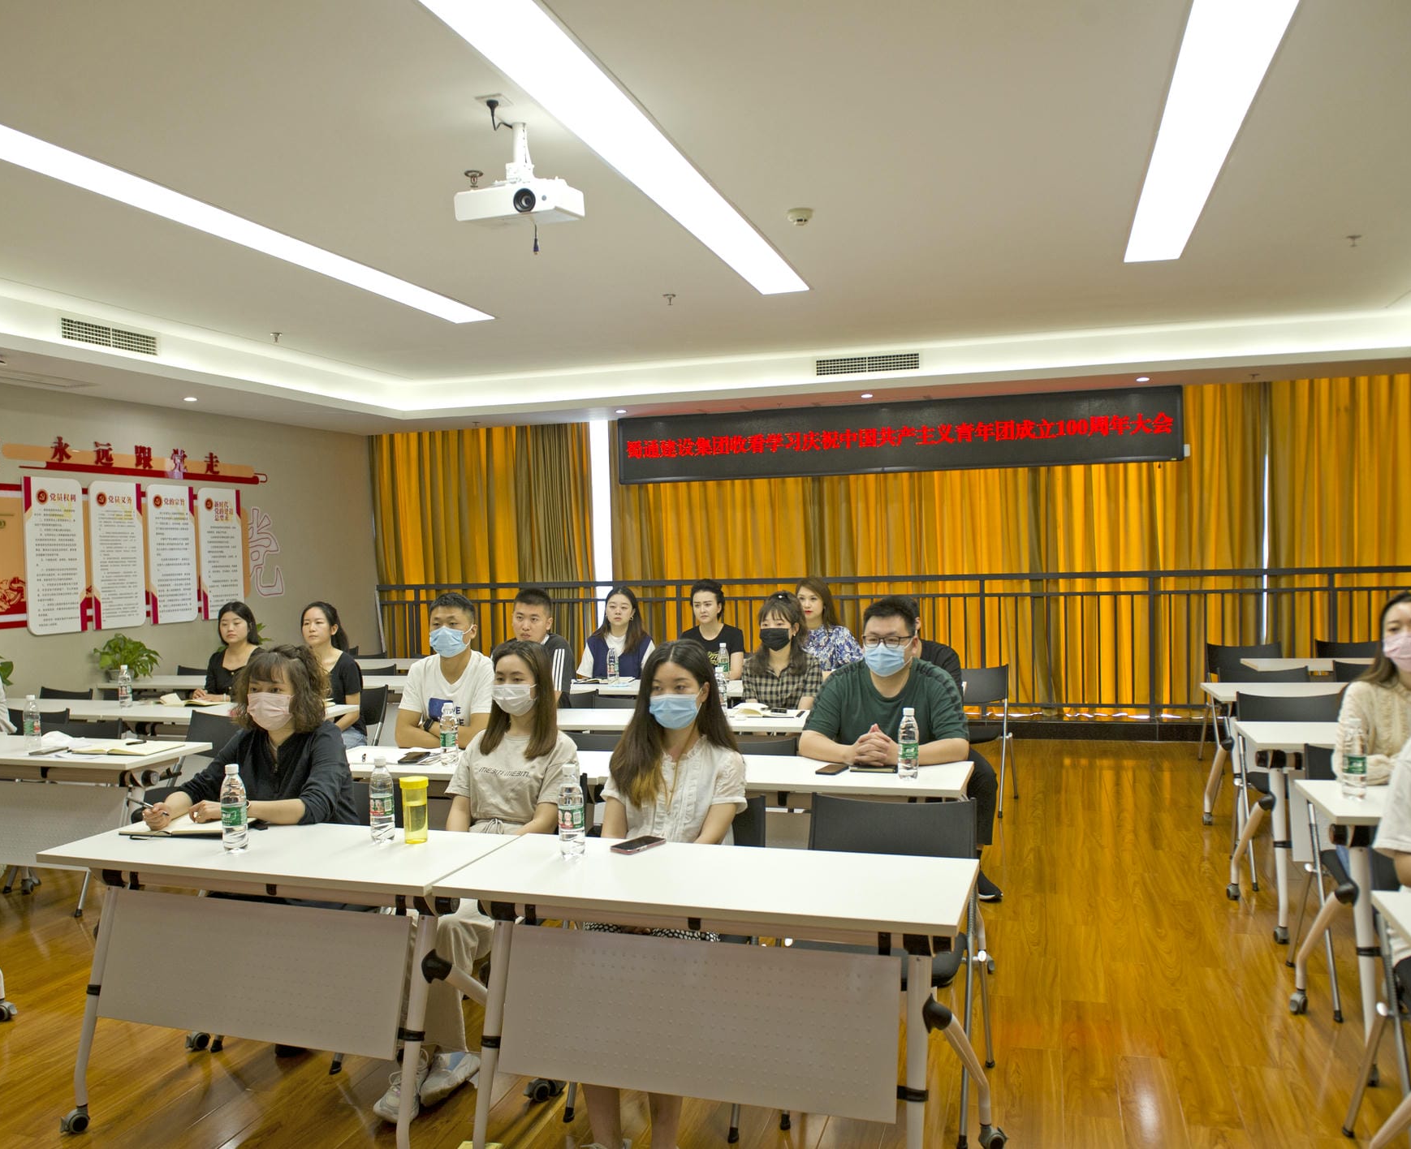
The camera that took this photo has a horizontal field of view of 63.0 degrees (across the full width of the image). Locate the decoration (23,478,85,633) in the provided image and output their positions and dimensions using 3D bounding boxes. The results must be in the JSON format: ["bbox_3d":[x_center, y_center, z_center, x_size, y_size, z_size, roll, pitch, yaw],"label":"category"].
[{"bbox_3d":[-4.045,-0.116,7.193,0.025,0.960,0.450,-1,2,17],"label":"decoration"}]

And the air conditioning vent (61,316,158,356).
[{"bbox_3d":[-3.467,-1.383,6.727,0.030,0.125,0.710,-1,1,17],"label":"air conditioning vent"}]

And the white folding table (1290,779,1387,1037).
[{"bbox_3d":[2.387,1.023,3.250,1.200,0.745,0.500,-1,1,17],"label":"white folding table"}]

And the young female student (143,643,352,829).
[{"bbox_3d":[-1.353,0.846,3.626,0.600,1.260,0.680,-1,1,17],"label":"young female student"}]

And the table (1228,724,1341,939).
[{"bbox_3d":[2.735,0.988,4.383,1.210,0.745,0.510,-1,1,17],"label":"table"}]

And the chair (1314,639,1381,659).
[{"bbox_3d":[4.118,0.849,7.184,0.500,0.800,0.540,-1,2,17],"label":"chair"}]

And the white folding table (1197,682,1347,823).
[{"bbox_3d":[3.147,0.950,5.704,1.200,0.745,0.520,-1,1,17],"label":"white folding table"}]

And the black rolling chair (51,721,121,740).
[{"bbox_3d":[-2.929,1.085,5.208,0.480,0.790,0.550,-1,1,4],"label":"black rolling chair"}]

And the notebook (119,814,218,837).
[{"bbox_3d":[-1.462,0.728,3.354,0.360,0.022,0.250,-1,2,17],"label":"notebook"}]

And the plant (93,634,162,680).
[{"bbox_3d":[-3.636,0.531,7.300,0.410,0.320,0.410,-1,1,17],"label":"plant"}]

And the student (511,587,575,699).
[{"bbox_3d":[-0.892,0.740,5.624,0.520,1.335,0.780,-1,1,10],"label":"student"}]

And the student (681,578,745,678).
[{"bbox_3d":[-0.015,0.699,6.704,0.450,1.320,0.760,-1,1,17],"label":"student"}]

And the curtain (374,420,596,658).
[{"bbox_3d":[-1.969,-0.038,10.290,2.120,2.540,0.160,-1,1,17],"label":"curtain"}]

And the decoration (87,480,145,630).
[{"bbox_3d":[-3.987,-0.132,7.809,0.030,0.990,0.450,-1,1,17],"label":"decoration"}]

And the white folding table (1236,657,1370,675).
[{"bbox_3d":[3.897,0.904,6.837,1.210,0.745,0.500,-1,1,17],"label":"white folding table"}]

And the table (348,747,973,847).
[{"bbox_3d":[-0.270,1.063,4.258,2.440,0.745,0.500,-1,1,17],"label":"table"}]

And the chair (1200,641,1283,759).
[{"bbox_3d":[3.550,0.875,7.521,0.510,0.790,0.570,-1,1,17],"label":"chair"}]

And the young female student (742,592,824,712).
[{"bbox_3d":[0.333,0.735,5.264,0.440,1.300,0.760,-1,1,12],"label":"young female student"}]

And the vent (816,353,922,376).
[{"bbox_3d":[1.158,-1.509,8.276,0.770,0.130,0.040,-1,1,17],"label":"vent"}]

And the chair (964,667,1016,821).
[{"bbox_3d":[1.494,0.929,6.592,0.500,0.800,0.540,-1,2,17],"label":"chair"}]

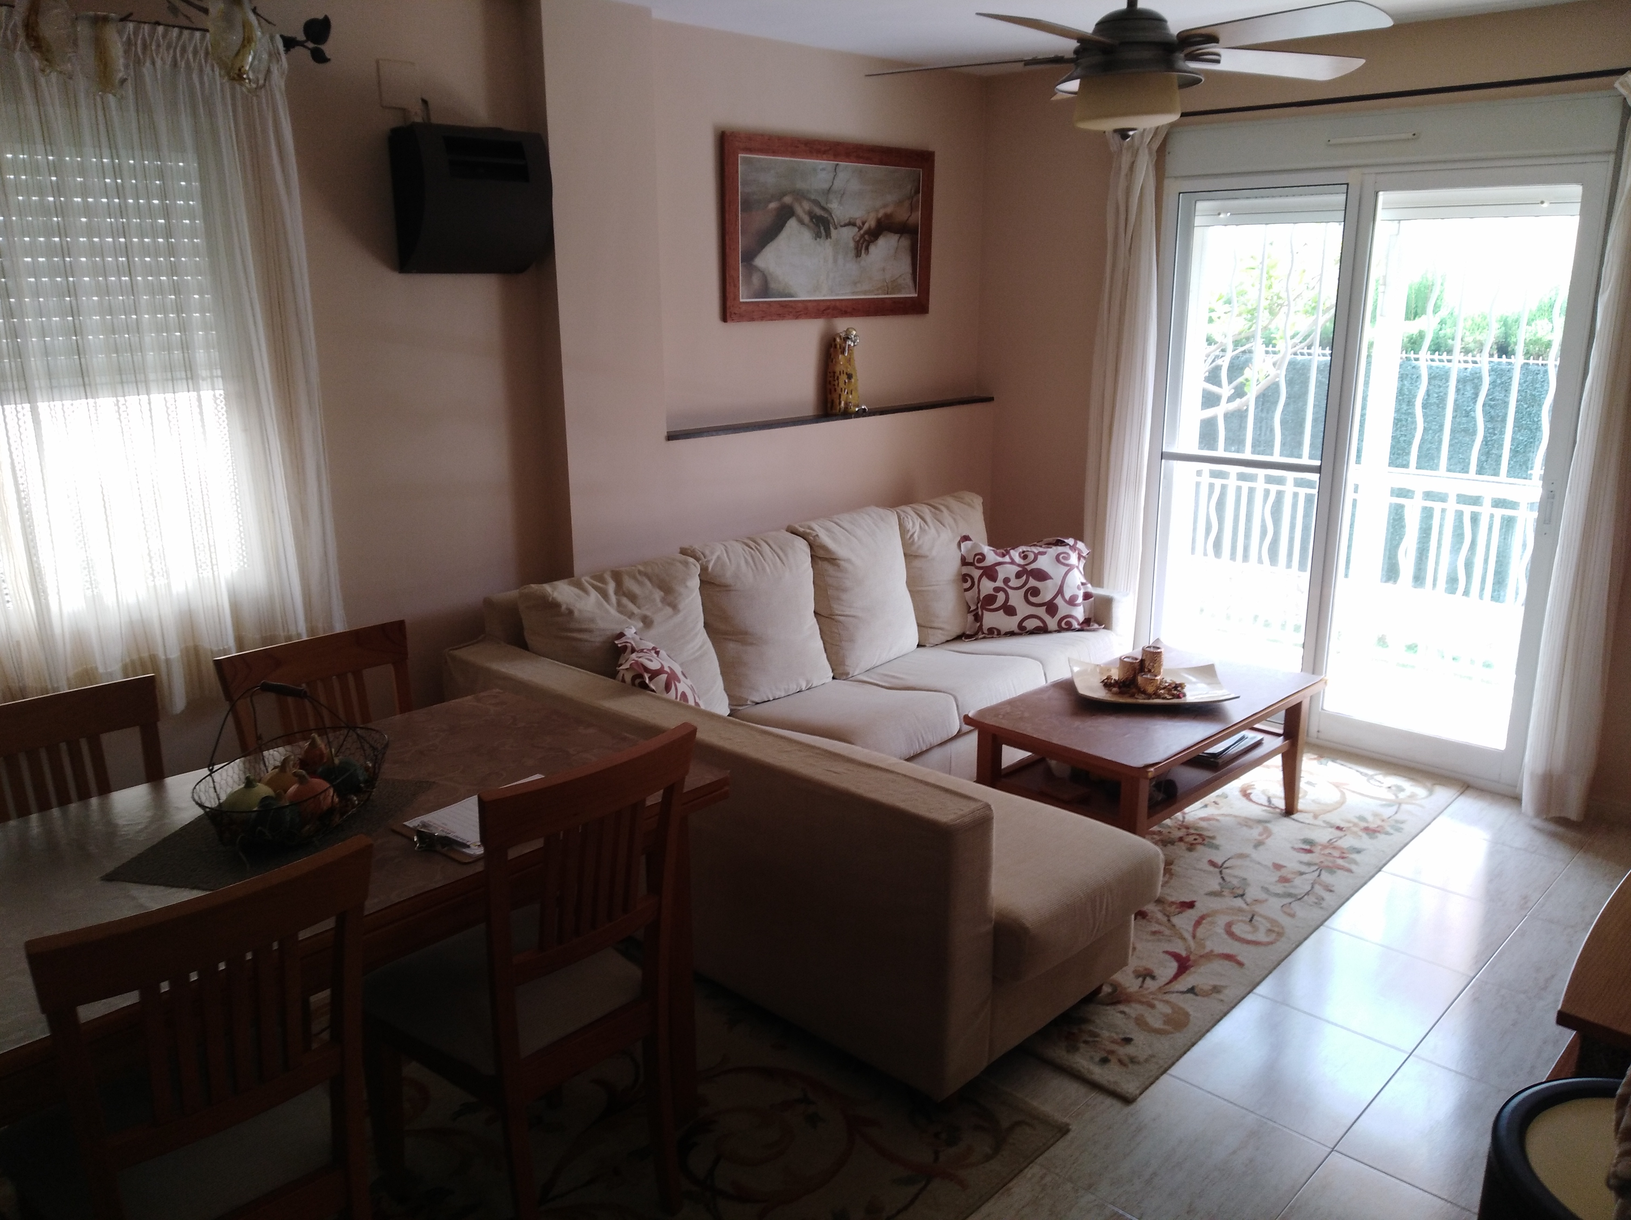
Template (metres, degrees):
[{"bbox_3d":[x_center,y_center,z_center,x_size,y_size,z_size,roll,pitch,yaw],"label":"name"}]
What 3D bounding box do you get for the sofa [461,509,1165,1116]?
[{"bbox_3d":[0.354,0.276,3.762,1.878,0.860,2.095,14,21,43],"label":"sofa"}]

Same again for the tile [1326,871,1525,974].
[{"bbox_3d":[1.645,0.850,3.370,0.440,0.011,0.446,13,20,43],"label":"tile"}]

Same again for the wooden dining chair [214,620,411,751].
[{"bbox_3d":[-0.914,0.559,2.594,0.484,0.959,0.425,14,21,43],"label":"wooden dining chair"}]

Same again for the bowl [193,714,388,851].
[{"bbox_3d":[-0.928,0.312,2.195,0.257,0.104,0.390,2,15,11],"label":"bowl"}]

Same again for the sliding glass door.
[{"bbox_3d":[1.827,-0.475,4.277,1.428,1.996,0.089,14,21,43],"label":"sliding glass door"}]

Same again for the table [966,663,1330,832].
[{"bbox_3d":[1.034,0.491,3.823,0.632,0.454,1.087,13,20,43],"label":"table"}]

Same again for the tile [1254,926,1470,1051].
[{"bbox_3d":[1.339,0.931,3.065,0.440,0.011,0.446,13,20,43],"label":"tile"}]

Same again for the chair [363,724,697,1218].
[{"bbox_3d":[-0.510,0.661,2.180,0.548,0.972,0.421,13,20,43],"label":"chair"}]

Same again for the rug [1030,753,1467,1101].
[{"bbox_3d":[0.879,0.677,3.869,1.542,0.014,2.219,14,21,43],"label":"rug"}]

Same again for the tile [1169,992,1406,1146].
[{"bbox_3d":[1.032,1.012,2.760,0.440,0.011,0.446,13,20,43],"label":"tile"}]

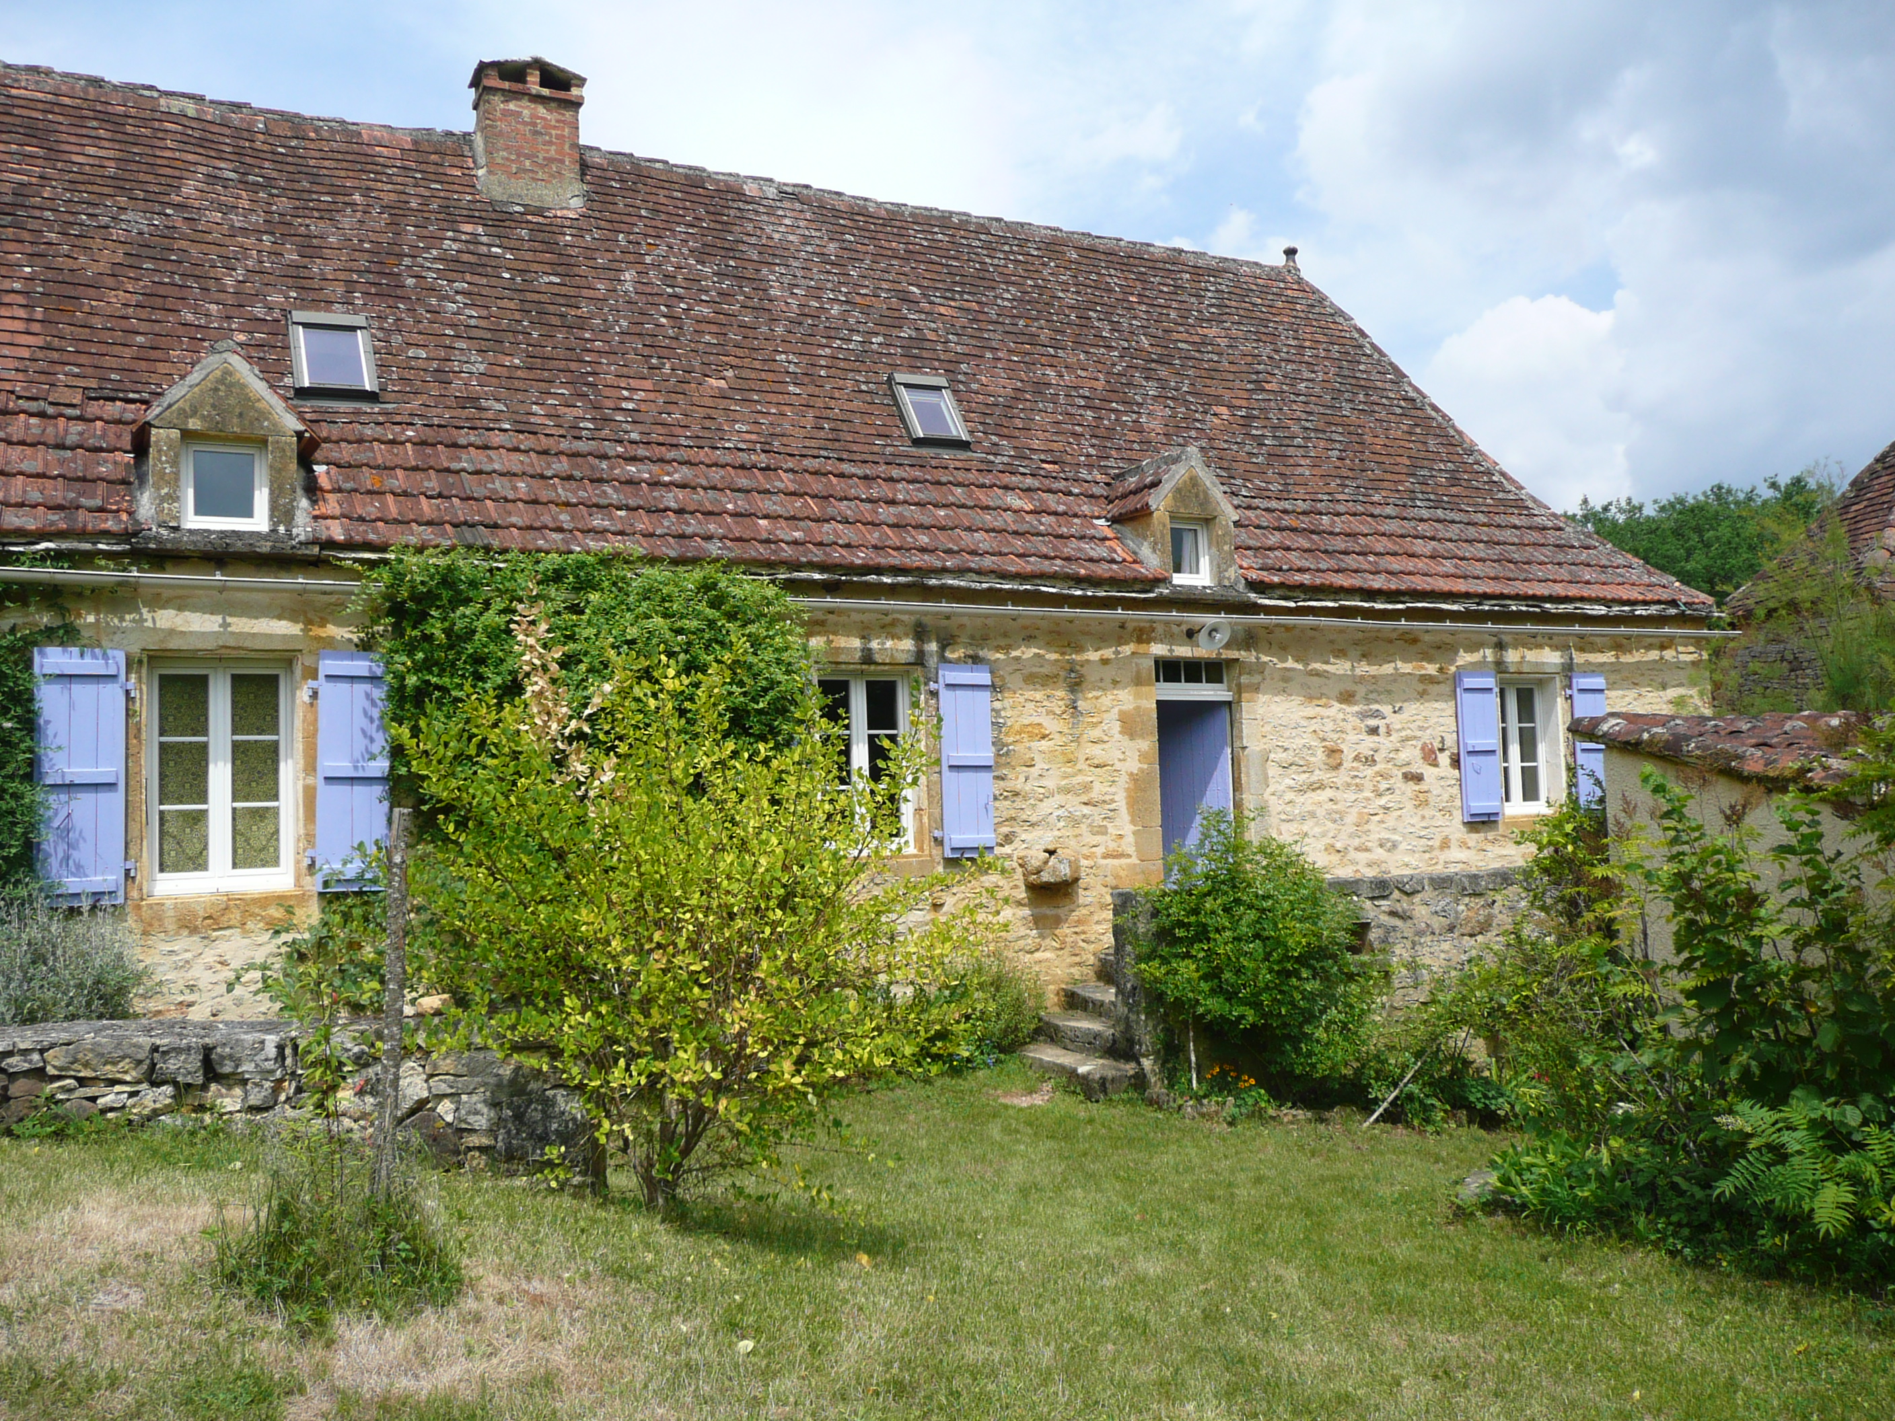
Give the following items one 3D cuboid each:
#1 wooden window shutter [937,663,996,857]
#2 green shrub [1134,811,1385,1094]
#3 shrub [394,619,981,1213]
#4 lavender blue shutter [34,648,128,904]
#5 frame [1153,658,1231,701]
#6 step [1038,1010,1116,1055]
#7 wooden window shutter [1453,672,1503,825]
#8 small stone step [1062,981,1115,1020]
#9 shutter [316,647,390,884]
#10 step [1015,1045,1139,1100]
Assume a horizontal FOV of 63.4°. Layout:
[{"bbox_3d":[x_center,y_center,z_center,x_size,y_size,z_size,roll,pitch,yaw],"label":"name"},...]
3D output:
[{"bbox_3d":[0.148,0.371,11.379,0.420,1.429,0.060,0,-4,-27],"label":"wooden window shutter"},{"bbox_3d":[2.016,1.557,9.918,1.450,1.750,1.300,0,-3,-31],"label":"green shrub"},{"bbox_3d":[-1.142,0.881,7.100,2.650,2.780,2.400,-1,-4,-9],"label":"shrub"},{"bbox_3d":[-4.945,0.382,8.743,0.449,1.459,0.060,0,-4,-27],"label":"lavender blue shutter"},{"bbox_3d":[1.995,-0.255,12.621,0.860,0.350,0.100,0,-4,-27],"label":"frame"},{"bbox_3d":[0.957,2.324,10.898,0.260,0.200,0.860,0,-3,-31],"label":"step"},{"bbox_3d":[4.803,0.321,13.853,0.460,1.360,0.050,0,-3,-31],"label":"wooden window shutter"},{"bbox_3d":[1.199,2.183,11.397,0.310,0.190,0.800,0,-4,-27],"label":"small stone step"},{"bbox_3d":[-3.642,0.372,9.418,0.408,1.464,0.060,0,-4,-27],"label":"shutter"},{"bbox_3d":[0.873,2.524,10.692,0.360,0.170,1.080,0,-3,-31],"label":"step"}]

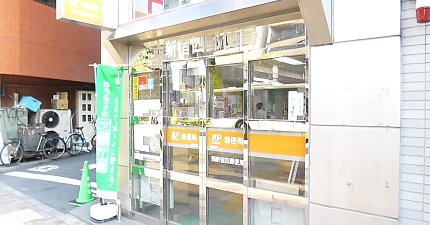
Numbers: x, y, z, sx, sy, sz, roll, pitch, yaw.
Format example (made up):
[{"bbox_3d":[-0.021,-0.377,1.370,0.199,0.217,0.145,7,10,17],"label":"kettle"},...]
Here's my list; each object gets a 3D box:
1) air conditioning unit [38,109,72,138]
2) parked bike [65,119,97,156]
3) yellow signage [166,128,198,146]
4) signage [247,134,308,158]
[{"bbox_3d":[-5.332,0.548,9.806,0.340,1.280,0.945,1,1,37],"label":"air conditioning unit"},{"bbox_3d":[-4.340,0.840,10.151,0.570,1.100,1.750,0,1,22],"label":"parked bike"},{"bbox_3d":[-0.416,0.311,3.695,0.560,0.195,0.020,1,1,37],"label":"yellow signage"},{"bbox_3d":[0.588,0.313,2.891,0.600,0.193,0.020,1,1,37],"label":"signage"}]

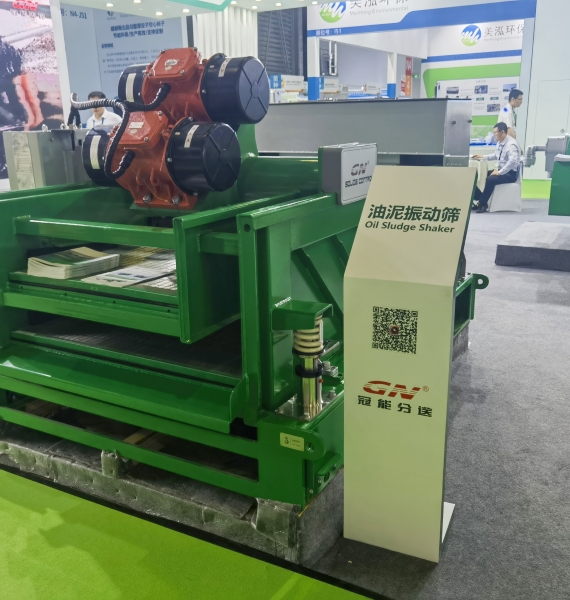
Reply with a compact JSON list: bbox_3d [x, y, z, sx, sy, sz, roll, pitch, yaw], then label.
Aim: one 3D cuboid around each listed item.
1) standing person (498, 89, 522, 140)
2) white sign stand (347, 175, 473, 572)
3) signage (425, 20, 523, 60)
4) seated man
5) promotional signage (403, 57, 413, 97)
[{"bbox_3d":[3.491,-2.370,9.777,0.360,1.791,0.450,2,16,12],"label":"standing person"},{"bbox_3d":[0.380,0.182,1.917,0.302,1.143,0.315,6,17,24],"label":"white sign stand"},{"bbox_3d":[4.741,-6.553,15.747,2.388,0.872,0.100,7,17,28],"label":"signage"},{"bbox_3d":[3.130,-1.989,9.351,0.700,1.292,0.480,0,15,6],"label":"seated man"},{"bbox_3d":[7.125,-12.894,36.000,0.590,2.379,0.100,7,17,28],"label":"promotional signage"}]

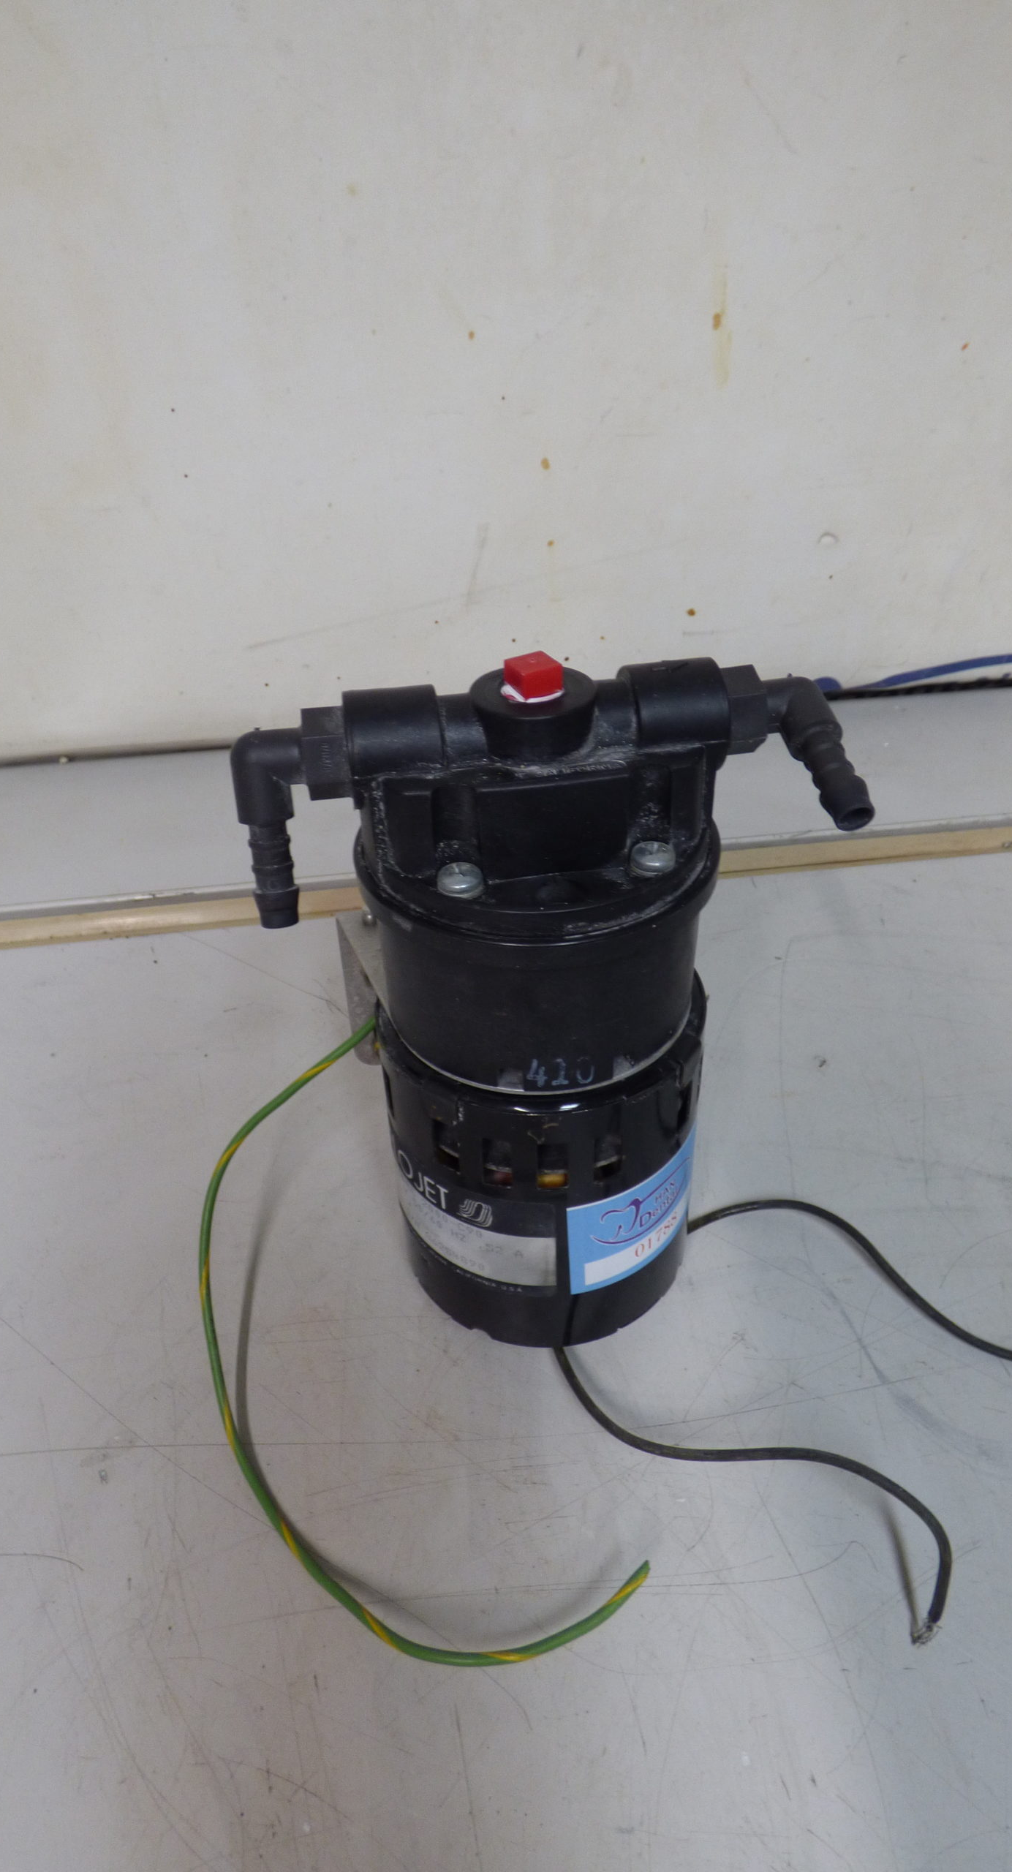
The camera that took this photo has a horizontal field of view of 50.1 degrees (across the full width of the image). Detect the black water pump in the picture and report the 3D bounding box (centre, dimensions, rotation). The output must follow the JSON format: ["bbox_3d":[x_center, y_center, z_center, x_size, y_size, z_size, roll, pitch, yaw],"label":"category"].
[{"bbox_3d":[0.009,0.015,0.277,0.132,0.180,0.088,-5,36,-4],"label":"black water pump"}]

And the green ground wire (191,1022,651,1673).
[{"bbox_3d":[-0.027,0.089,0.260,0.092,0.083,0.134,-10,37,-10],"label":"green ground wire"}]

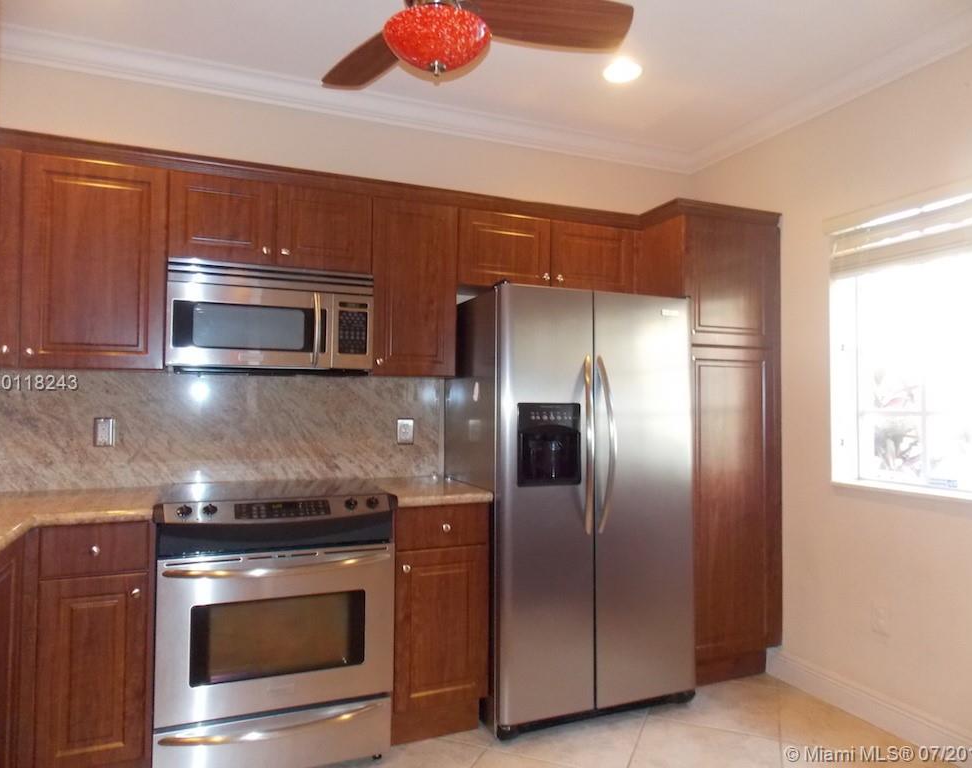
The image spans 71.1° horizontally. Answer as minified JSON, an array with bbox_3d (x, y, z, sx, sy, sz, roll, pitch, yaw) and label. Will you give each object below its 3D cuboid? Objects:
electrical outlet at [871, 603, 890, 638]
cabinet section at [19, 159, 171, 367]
[{"bbox_3d":[1.545,0.928,2.669,0.010,0.118,0.075,1,-2,-23],"label":"electrical outlet"},{"bbox_3d":[-1.440,-0.415,2.557,0.447,0.735,0.324,1,-2,-23],"label":"cabinet section"}]

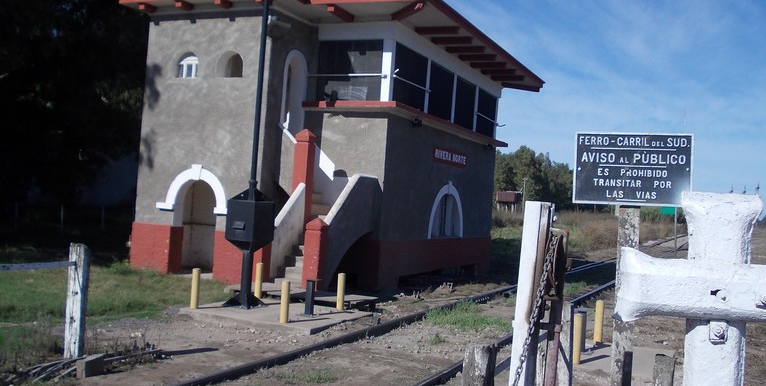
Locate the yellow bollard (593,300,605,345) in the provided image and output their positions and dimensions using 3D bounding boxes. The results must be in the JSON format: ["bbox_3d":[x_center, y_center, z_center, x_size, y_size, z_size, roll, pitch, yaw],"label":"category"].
[{"bbox_3d":[3.071,1.820,11.945,0.117,0.620,0.117,3,-1,22],"label":"yellow bollard"}]

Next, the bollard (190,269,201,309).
[{"bbox_3d":[-2.970,1.524,13.314,0.117,0.620,0.117,3,-1,0],"label":"bollard"}]

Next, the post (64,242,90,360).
[{"bbox_3d":[-3.341,1.187,9.215,0.180,1.250,0.115,3,-1,22],"label":"post"}]

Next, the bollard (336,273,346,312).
[{"bbox_3d":[-0.707,1.661,14.093,0.117,0.620,0.117,3,-1,22],"label":"bollard"}]

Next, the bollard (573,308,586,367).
[{"bbox_3d":[2.329,1.743,10.066,0.117,0.620,0.117,3,-1,22],"label":"bollard"}]

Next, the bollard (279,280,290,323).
[{"bbox_3d":[-1.431,1.587,12.342,0.117,0.620,0.117,3,-1,22],"label":"bollard"}]

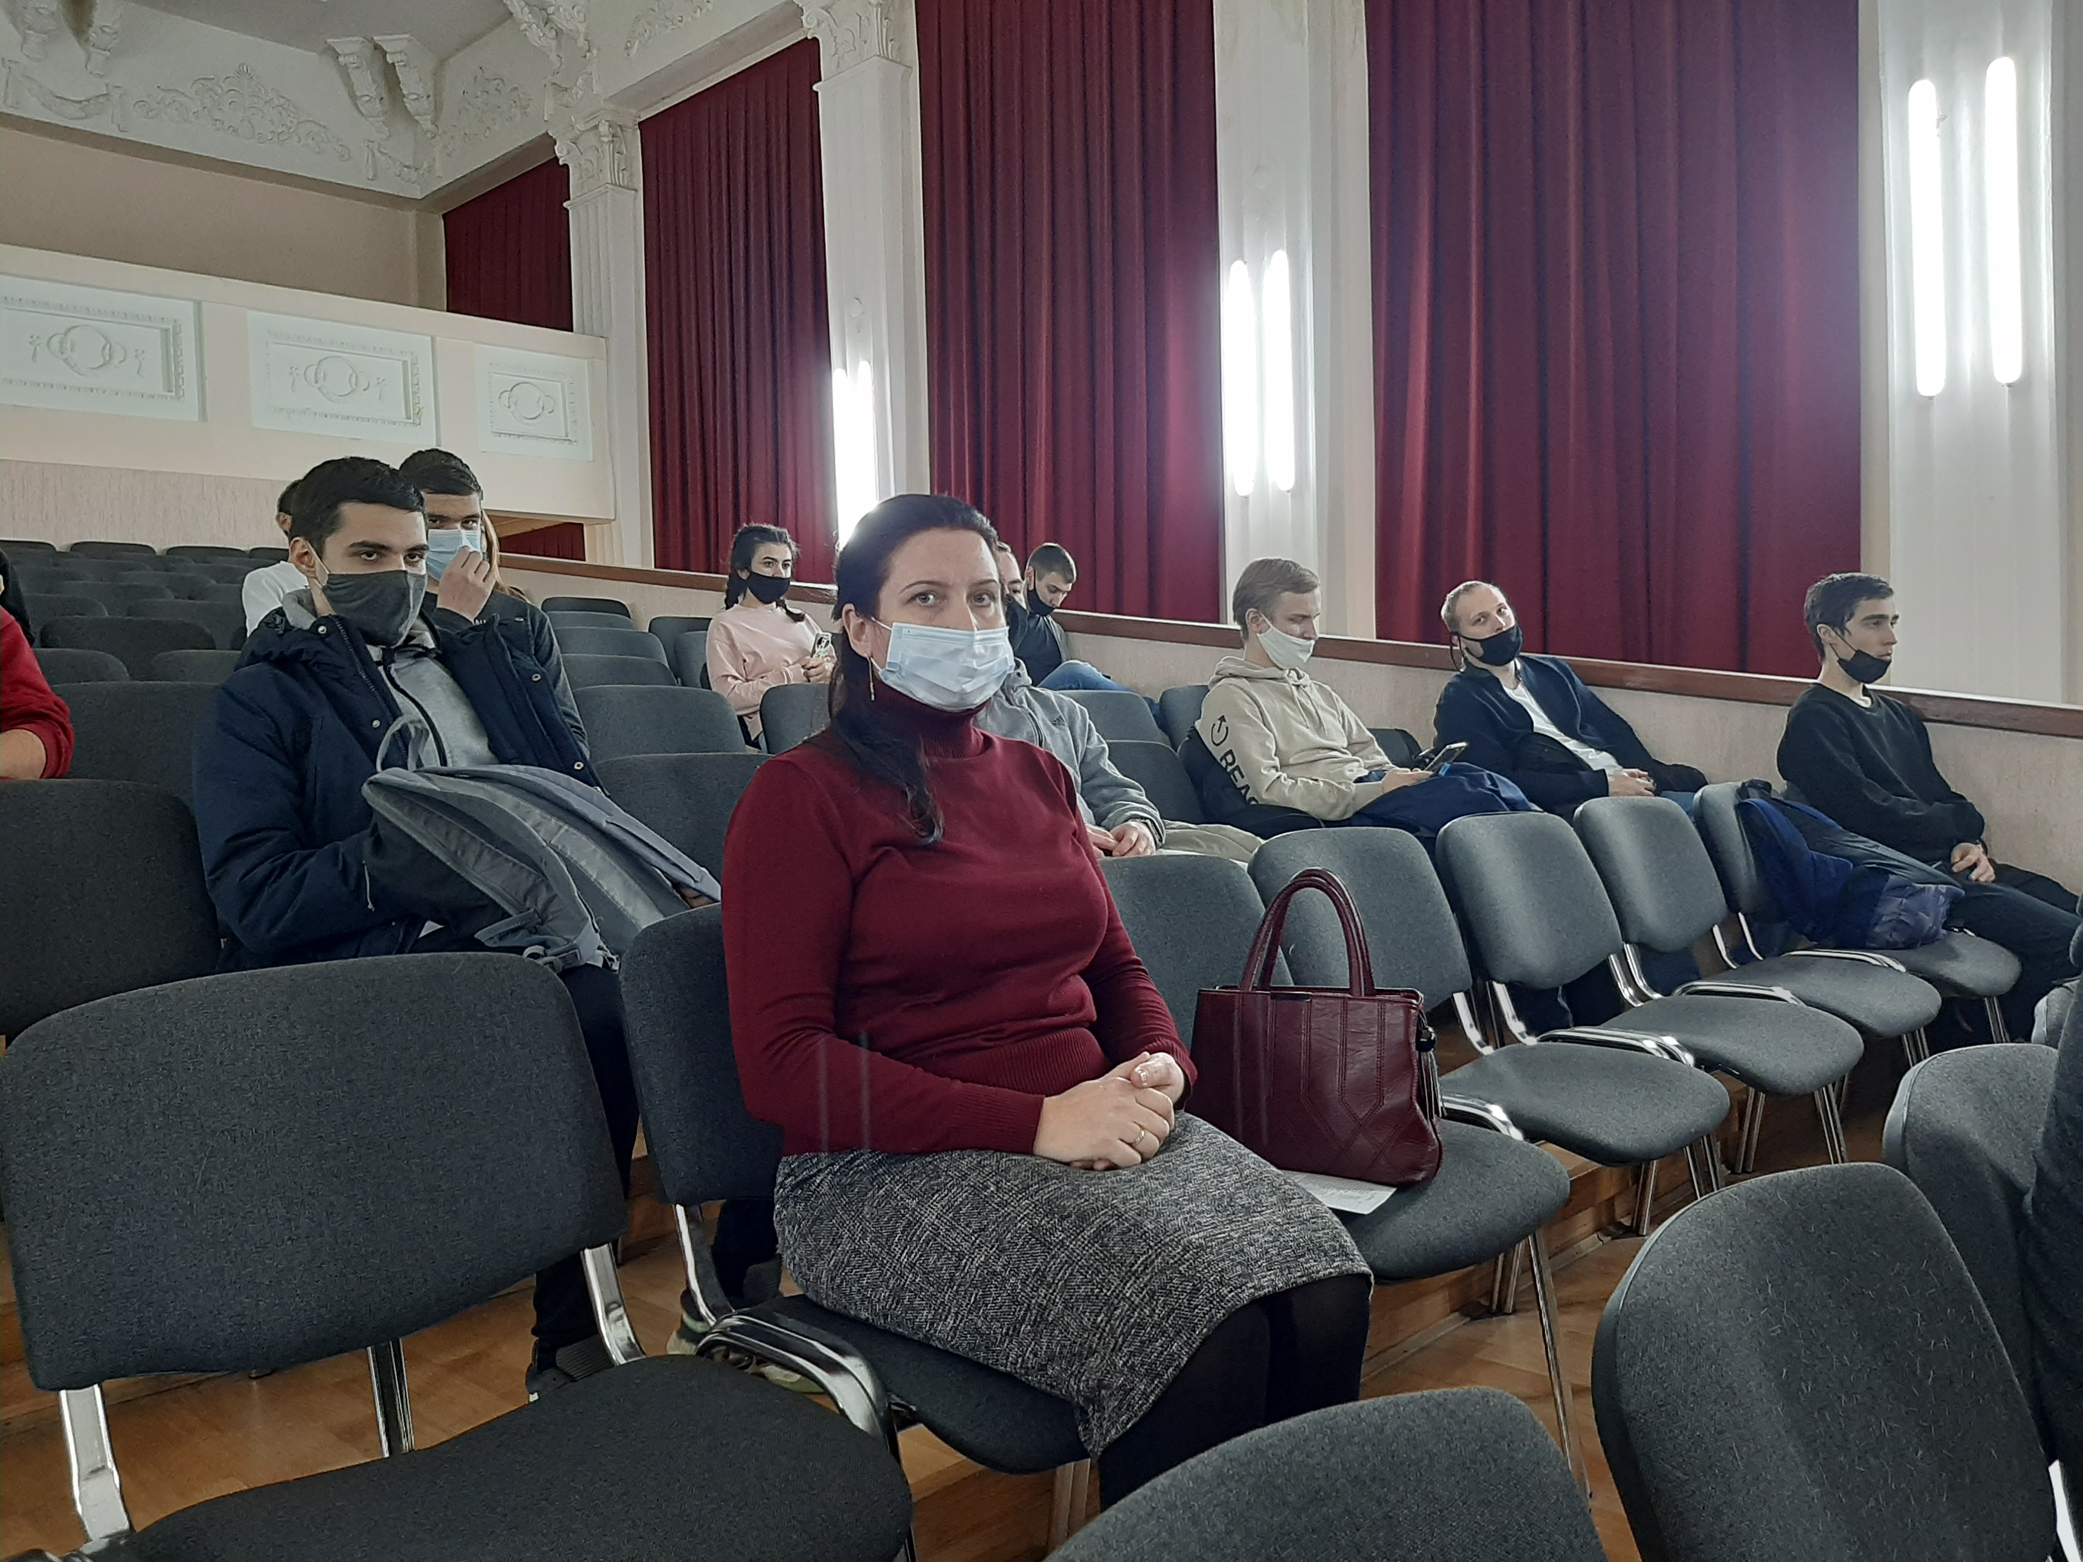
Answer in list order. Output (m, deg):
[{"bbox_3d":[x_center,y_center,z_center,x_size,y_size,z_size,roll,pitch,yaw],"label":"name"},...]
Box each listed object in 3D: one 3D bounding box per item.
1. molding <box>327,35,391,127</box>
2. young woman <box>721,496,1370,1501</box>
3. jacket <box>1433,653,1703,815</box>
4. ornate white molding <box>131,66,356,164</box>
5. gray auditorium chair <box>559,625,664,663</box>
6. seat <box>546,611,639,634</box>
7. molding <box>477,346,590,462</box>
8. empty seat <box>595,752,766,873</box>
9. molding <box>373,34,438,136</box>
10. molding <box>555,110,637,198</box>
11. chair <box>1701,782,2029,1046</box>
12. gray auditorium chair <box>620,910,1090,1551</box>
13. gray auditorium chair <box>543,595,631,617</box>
[{"bbox_3d":[-5.971,-6.092,14.300,0.320,0.570,0.700,-1,2,0],"label":"molding"},{"bbox_3d":[0.018,0.329,1.573,0.680,1.255,0.520,1,4,44],"label":"young woman"},{"bbox_3d":[1.477,-0.124,4.617,0.560,0.520,0.630,0,3,44],"label":"jacket"},{"bbox_3d":[-6.605,-5.652,13.534,0.100,0.610,1.740,8,9,43],"label":"ornate white molding"},{"bbox_3d":[-1.429,-0.160,5.917,0.561,0.820,0.535,1,3,44],"label":"gray auditorium chair"},{"bbox_3d":[-1.795,-0.342,6.957,0.600,0.820,0.530,0,3,44],"label":"seat"},{"bbox_3d":[-3.836,-2.865,12.366,0.060,0.787,0.948,1,4,44],"label":"molding"},{"bbox_3d":[-0.436,0.357,2.785,0.580,0.820,0.540,1,4,44],"label":"empty seat"},{"bbox_3d":[-5.520,-6.058,14.151,0.330,0.550,0.750,-2,2,-1],"label":"molding"},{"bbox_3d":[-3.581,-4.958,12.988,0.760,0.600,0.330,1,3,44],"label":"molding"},{"bbox_3d":[1.780,0.406,3.565,0.600,0.820,0.530,0,3,44],"label":"chair"},{"bbox_3d":[-0.072,0.539,1.654,0.561,0.820,0.535,1,3,44],"label":"gray auditorium chair"},{"bbox_3d":[-2.079,-0.493,7.854,0.580,0.820,0.540,1,4,44],"label":"gray auditorium chair"}]

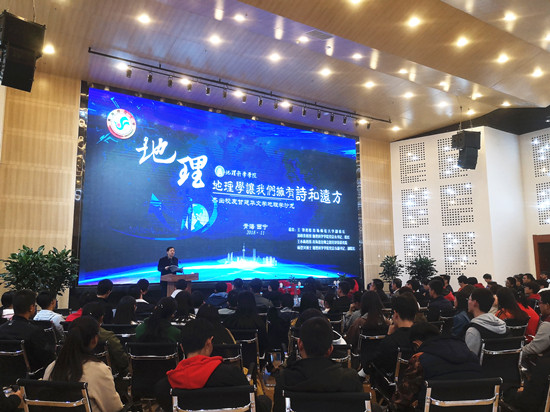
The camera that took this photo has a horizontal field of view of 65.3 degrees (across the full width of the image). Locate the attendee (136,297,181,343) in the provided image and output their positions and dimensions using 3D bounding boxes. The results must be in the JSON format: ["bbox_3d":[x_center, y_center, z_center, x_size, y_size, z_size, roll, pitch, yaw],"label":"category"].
[{"bbox_3d":[-1.125,1.554,4.281,0.500,1.290,0.750,0,-8,-2],"label":"attendee"}]

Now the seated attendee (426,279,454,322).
[{"bbox_3d":[2.482,1.854,6.884,0.520,1.340,0.750,4,-8,-27],"label":"seated attendee"}]

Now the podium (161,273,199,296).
[{"bbox_3d":[-2.138,2.091,9.537,0.780,1.150,0.520,4,-9,-31],"label":"podium"}]

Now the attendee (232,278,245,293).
[{"bbox_3d":[-0.739,2.092,8.451,0.500,1.310,0.750,1,-8,-10],"label":"attendee"}]

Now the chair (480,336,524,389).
[{"bbox_3d":[2.145,1.754,4.352,0.540,0.880,0.580,2,-8,-16],"label":"chair"}]

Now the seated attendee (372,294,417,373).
[{"bbox_3d":[1.024,1.483,4.020,0.550,1.340,0.780,3,-8,-22],"label":"seated attendee"}]

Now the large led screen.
[{"bbox_3d":[-0.870,-0.260,13.062,9.130,5.000,0.150,4,-9,-31],"label":"large led screen"}]

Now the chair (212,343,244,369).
[{"bbox_3d":[-0.588,1.720,4.069,0.540,0.880,0.580,0,-8,-4],"label":"chair"}]

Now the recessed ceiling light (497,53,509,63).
[{"bbox_3d":[5.465,-3.585,10.304,0.200,0.080,0.200,4,-9,-31],"label":"recessed ceiling light"}]

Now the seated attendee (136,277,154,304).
[{"bbox_3d":[-2.020,1.876,6.804,0.500,1.320,0.750,0,-8,-2],"label":"seated attendee"}]

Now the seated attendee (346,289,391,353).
[{"bbox_3d":[1.057,1.666,5.217,0.520,1.290,0.750,3,-8,-22],"label":"seated attendee"}]

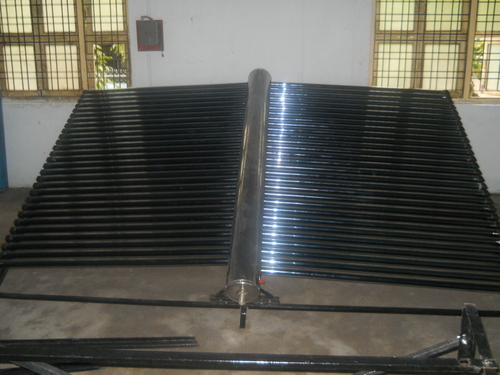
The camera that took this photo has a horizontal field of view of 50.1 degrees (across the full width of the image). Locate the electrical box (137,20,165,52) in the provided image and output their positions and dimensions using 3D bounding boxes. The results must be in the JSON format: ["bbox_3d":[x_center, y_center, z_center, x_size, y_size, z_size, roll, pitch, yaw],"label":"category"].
[{"bbox_3d":[-1.201,-1.838,6.450,0.315,0.375,0.120,1,14,2],"label":"electrical box"}]

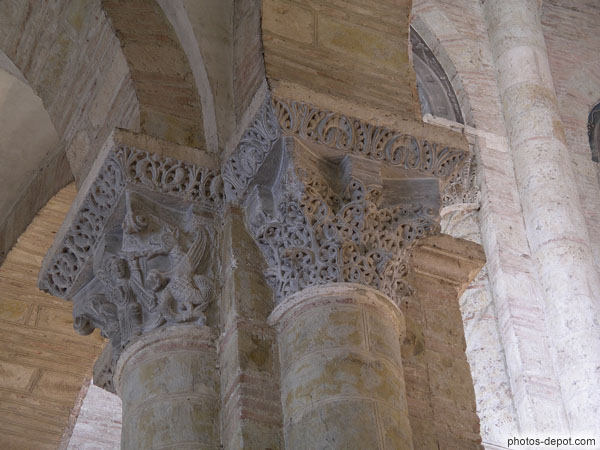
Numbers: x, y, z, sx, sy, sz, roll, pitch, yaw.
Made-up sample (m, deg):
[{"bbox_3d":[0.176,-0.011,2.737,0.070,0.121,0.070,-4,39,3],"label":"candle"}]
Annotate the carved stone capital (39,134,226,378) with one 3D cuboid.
[{"bbox_3d":[-0.722,0.297,10.081,0.520,0.860,1.030,14,-47,-19],"label":"carved stone capital"}]

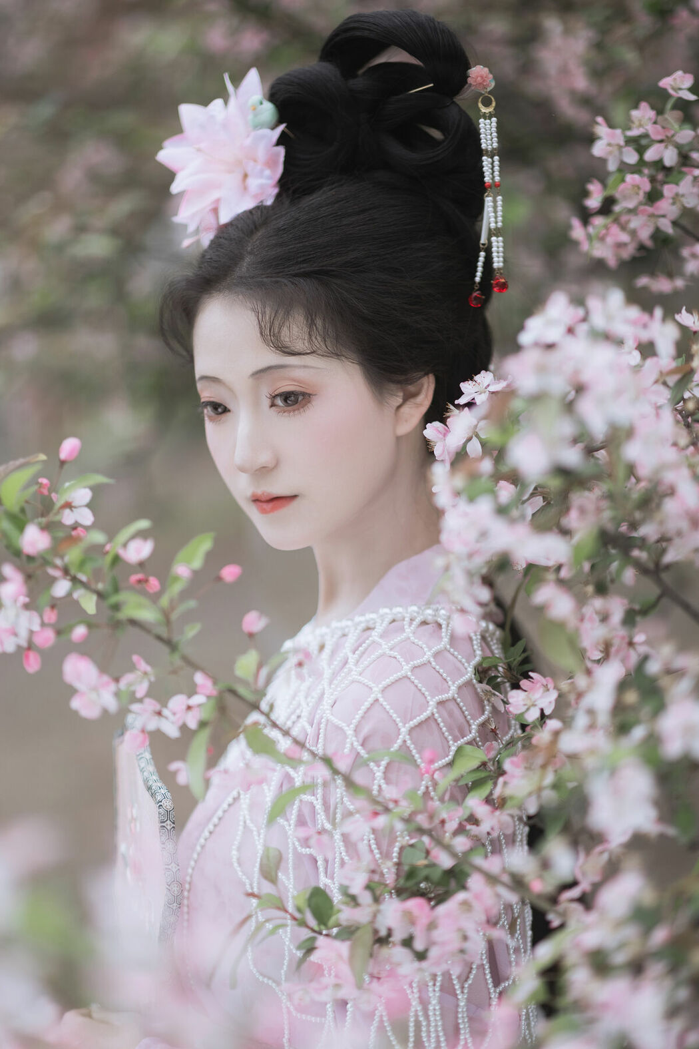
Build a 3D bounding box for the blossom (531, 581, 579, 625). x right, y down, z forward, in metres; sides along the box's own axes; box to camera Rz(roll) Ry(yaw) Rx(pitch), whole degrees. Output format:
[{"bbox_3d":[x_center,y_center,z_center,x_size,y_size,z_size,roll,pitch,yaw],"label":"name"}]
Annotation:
[{"bbox_3d":[0.133,0.051,1.600,0.029,0.028,0.024,0,0,24],"label":"blossom"}]

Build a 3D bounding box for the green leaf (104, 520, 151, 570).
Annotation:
[{"bbox_3d":[-0.148,0.013,1.660,0.014,0.040,0.013,41,0,13],"label":"green leaf"}]

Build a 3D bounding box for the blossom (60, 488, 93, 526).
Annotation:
[{"bbox_3d":[-0.171,-0.011,1.550,0.023,0.025,0.020,-1,2,-17],"label":"blossom"}]

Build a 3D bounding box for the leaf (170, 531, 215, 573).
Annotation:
[{"bbox_3d":[-0.105,0.018,1.660,0.016,0.040,0.012,46,0,19],"label":"leaf"}]

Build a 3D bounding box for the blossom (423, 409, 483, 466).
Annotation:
[{"bbox_3d":[0.072,-0.061,1.730,0.037,0.038,0.032,0,0,30],"label":"blossom"}]

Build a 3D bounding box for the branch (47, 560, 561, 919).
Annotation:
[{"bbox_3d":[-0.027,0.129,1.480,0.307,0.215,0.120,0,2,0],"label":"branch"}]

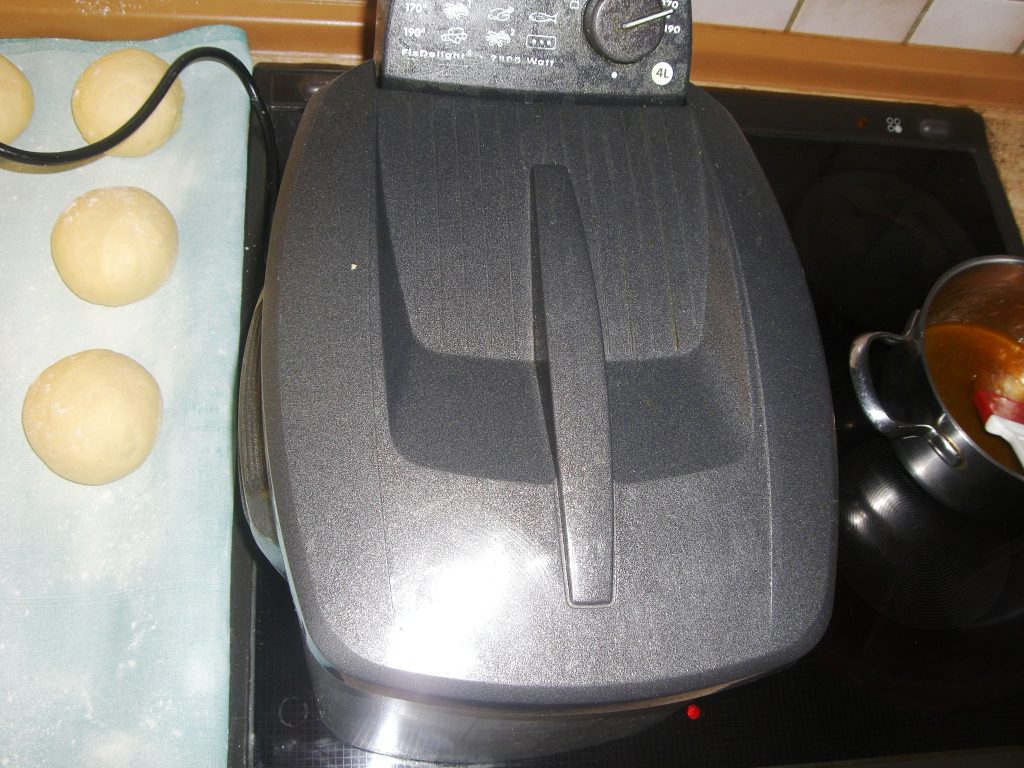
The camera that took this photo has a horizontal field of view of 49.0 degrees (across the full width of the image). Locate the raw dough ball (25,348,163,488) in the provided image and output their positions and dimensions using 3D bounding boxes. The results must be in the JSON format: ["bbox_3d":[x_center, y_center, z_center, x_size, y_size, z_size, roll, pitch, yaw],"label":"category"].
[{"bbox_3d":[-0.240,0.015,0.641,0.077,0.052,0.077,1,64,-11],"label":"raw dough ball"}]

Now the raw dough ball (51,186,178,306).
[{"bbox_3d":[-0.245,-0.088,0.692,0.076,0.051,0.076,1,64,-11],"label":"raw dough ball"}]

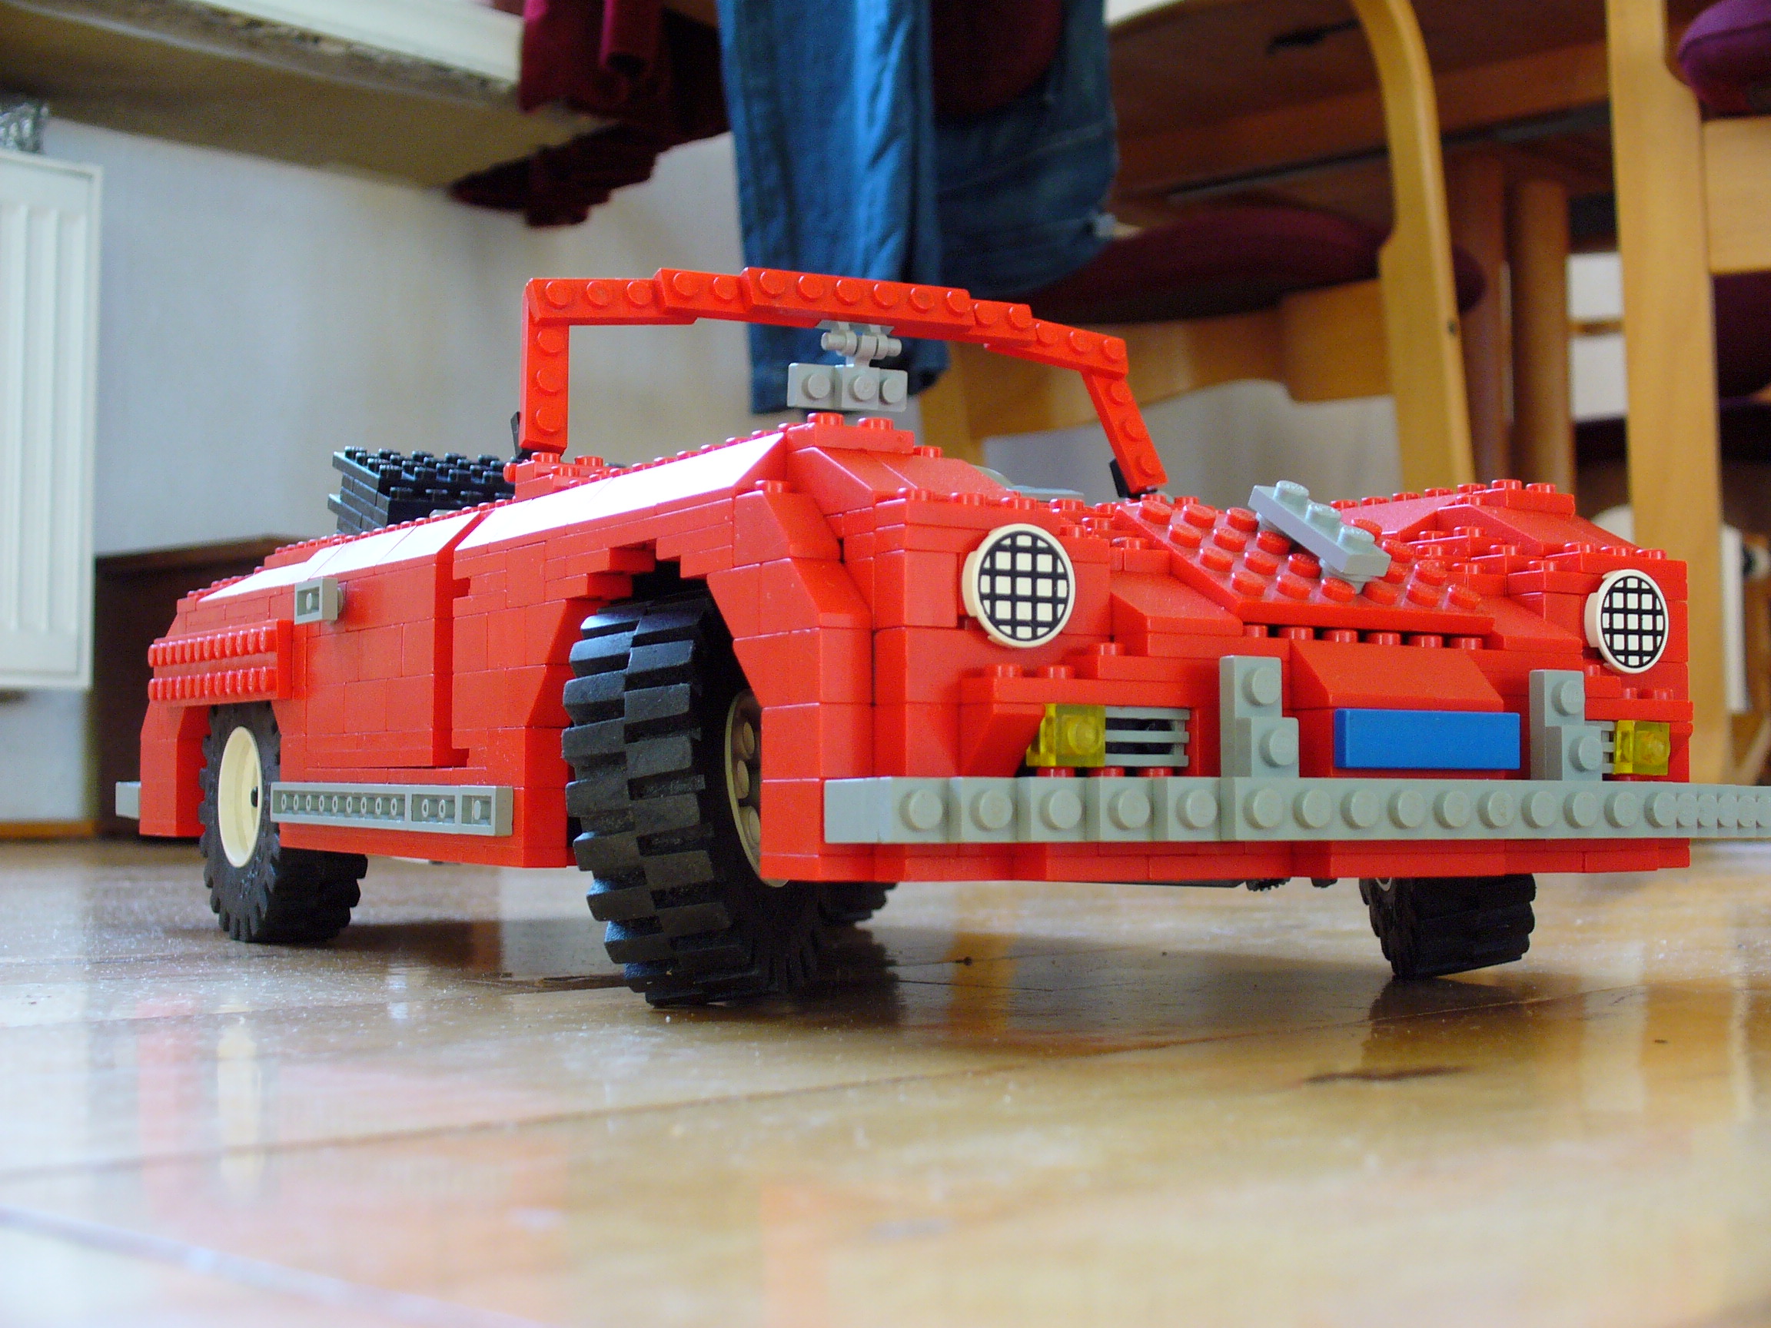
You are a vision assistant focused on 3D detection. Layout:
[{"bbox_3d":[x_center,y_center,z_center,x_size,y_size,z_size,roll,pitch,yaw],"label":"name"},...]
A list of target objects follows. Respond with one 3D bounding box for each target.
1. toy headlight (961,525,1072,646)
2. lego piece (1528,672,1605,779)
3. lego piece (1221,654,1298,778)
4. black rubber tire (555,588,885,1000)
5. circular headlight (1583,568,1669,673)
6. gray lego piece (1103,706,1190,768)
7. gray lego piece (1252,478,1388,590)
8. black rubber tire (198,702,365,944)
[{"bbox_3d":[0.017,-0.010,0.318,0.016,0.016,0.003,2,-3,-31],"label":"toy headlight"},{"bbox_3d":[0.097,0.009,0.348,0.008,0.016,0.008,2,-3,-31],"label":"lego piece"},{"bbox_3d":[0.049,0.007,0.319,0.008,0.016,0.008,2,-3,-31],"label":"lego piece"},{"bbox_3d":[-0.029,0.021,0.380,0.020,0.062,0.062,-10,-5,13],"label":"black rubber tire"},{"bbox_3d":[0.113,-0.006,0.376,0.016,0.016,0.003,2,-3,-31],"label":"circular headlight"},{"bbox_3d":[0.033,0.010,0.323,0.016,0.008,0.003,2,-3,-31],"label":"gray lego piece"},{"bbox_3d":[0.062,-0.018,0.353,0.008,0.008,0.024,2,26,-30],"label":"gray lego piece"},{"bbox_3d":[-0.131,0.029,0.536,0.020,0.062,0.062,2,-3,-31],"label":"black rubber tire"}]

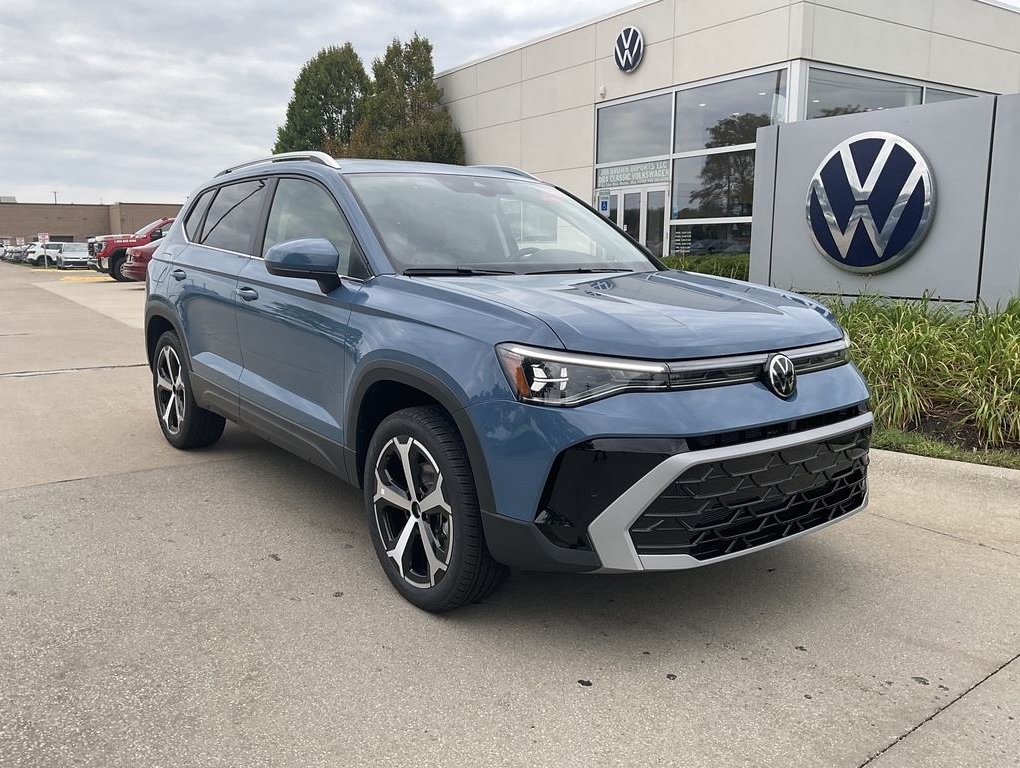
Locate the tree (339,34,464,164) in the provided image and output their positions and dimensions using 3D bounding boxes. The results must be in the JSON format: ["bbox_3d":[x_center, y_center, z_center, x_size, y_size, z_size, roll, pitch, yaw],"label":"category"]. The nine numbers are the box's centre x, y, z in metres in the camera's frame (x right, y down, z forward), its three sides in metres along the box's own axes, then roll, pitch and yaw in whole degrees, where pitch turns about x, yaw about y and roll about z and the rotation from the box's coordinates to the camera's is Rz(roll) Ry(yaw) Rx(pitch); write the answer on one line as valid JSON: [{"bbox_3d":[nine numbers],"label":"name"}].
[{"bbox_3d":[-3.133,-6.595,25.063,3.600,6.860,3.500,-1,10,-7],"label":"tree"}]

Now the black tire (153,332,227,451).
[{"bbox_3d":[-1.899,0.028,5.080,0.225,0.680,0.680,-6,12,-37],"label":"black tire"}]

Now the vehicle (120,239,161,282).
[{"bbox_3d":[-8.795,-3.630,25.503,4.700,1.450,1.830,-7,12,-37],"label":"vehicle"}]

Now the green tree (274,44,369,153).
[{"bbox_3d":[-6.417,-7.956,30.000,4.200,7.900,4.200,0,9,0],"label":"green tree"}]

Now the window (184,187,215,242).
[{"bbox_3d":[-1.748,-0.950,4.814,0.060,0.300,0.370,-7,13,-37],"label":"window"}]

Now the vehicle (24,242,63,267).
[{"bbox_3d":[-30.580,-8.963,58.968,4.600,1.660,1.860,-7,12,-37],"label":"vehicle"}]

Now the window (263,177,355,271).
[{"bbox_3d":[-0.844,-0.685,3.632,0.060,0.420,0.970,15,-1,-39],"label":"window"}]

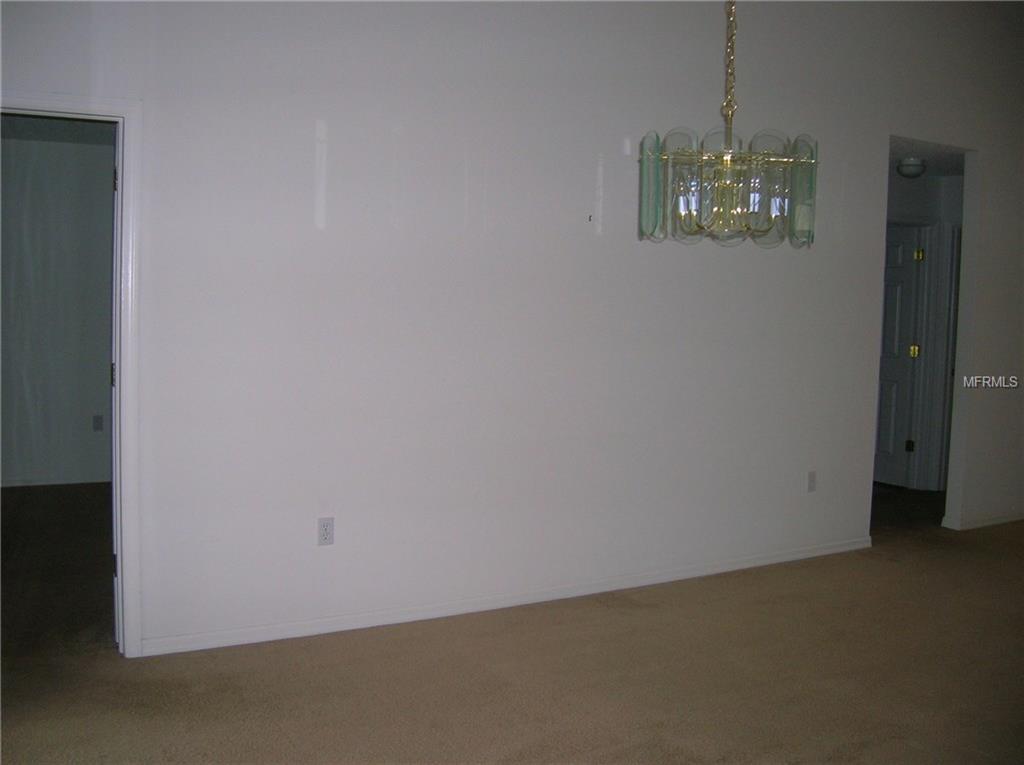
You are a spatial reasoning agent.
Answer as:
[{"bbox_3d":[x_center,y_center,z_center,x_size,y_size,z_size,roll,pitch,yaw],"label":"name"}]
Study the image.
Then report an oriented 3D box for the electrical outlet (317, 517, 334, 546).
[{"bbox_3d":[-0.764,0.614,4.135,0.071,0.115,0.013,-1,5,-31],"label":"electrical outlet"}]

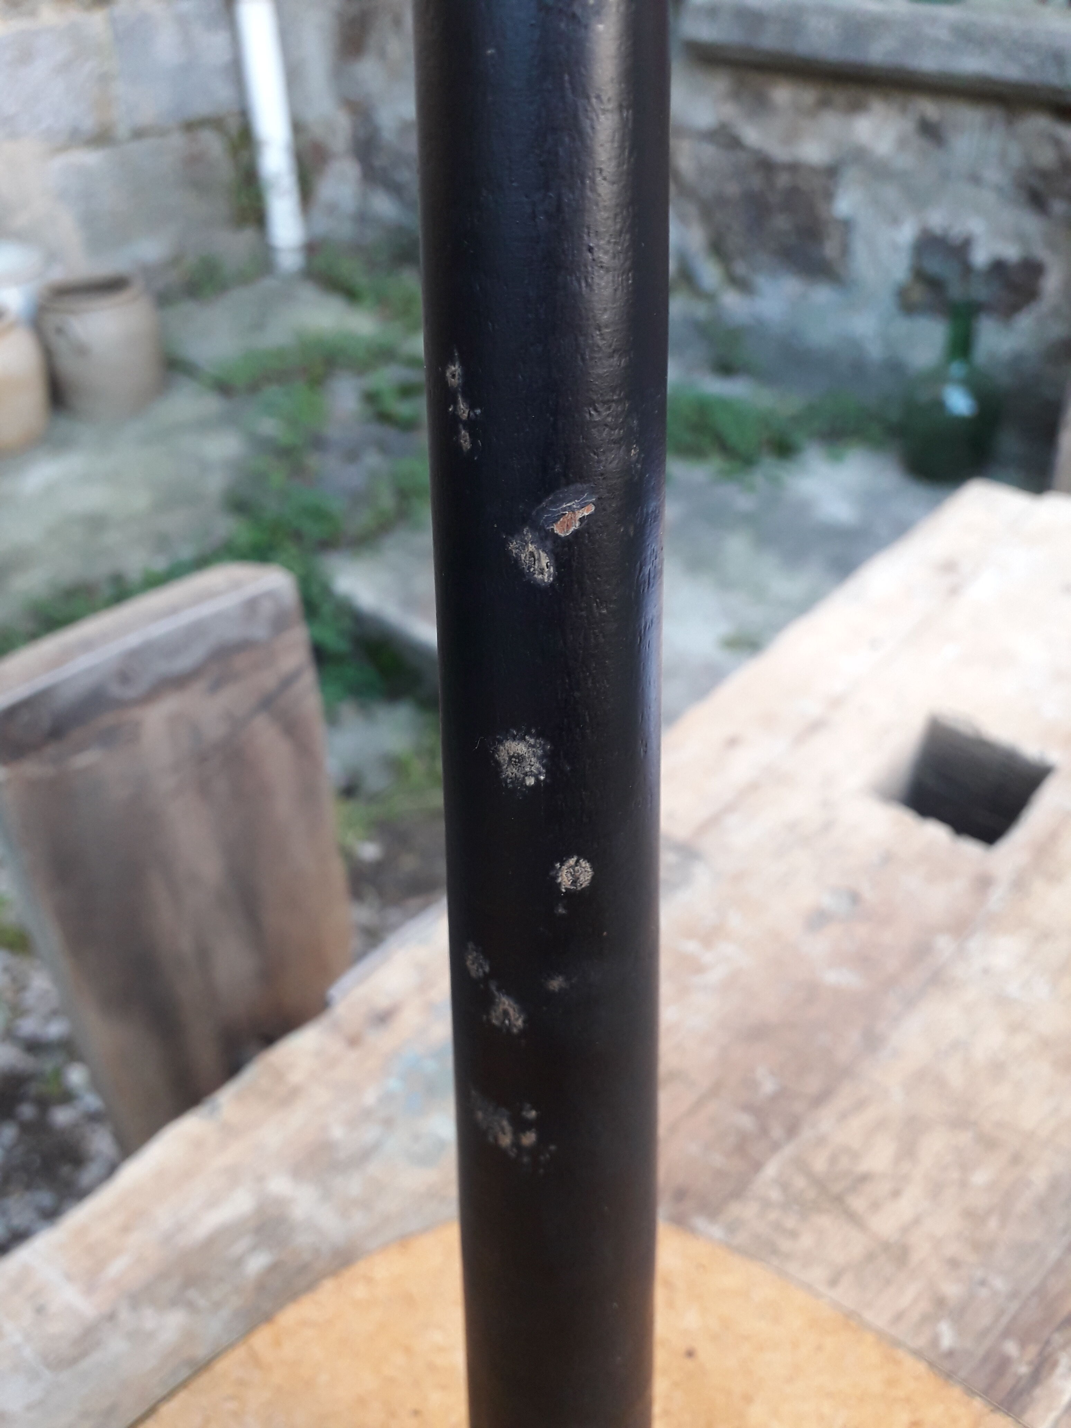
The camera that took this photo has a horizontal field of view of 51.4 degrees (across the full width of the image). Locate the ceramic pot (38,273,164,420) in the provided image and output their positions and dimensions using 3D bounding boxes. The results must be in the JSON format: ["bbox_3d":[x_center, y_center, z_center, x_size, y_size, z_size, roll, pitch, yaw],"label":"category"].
[{"bbox_3d":[-1.111,-0.946,2.864,0.277,0.306,0.277,-13,36,-17],"label":"ceramic pot"}]

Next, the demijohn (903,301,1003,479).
[{"bbox_3d":[0.897,-0.688,2.369,0.187,0.358,0.187,11,36,18],"label":"demijohn"}]

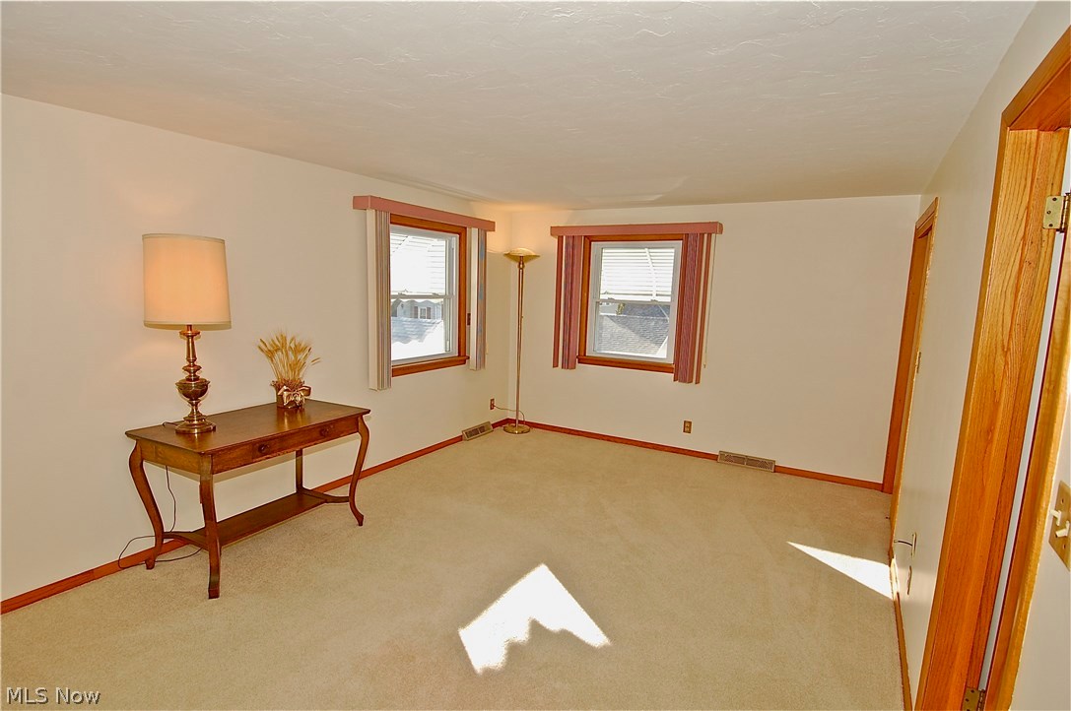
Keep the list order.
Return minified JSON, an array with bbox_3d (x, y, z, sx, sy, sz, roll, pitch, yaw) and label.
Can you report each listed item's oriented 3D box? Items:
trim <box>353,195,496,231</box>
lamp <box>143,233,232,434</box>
[{"bbox_3d":[-0.861,-1.170,4.518,0.179,0.092,1.520,7,9,31],"label":"trim"},{"bbox_3d":[-1.775,-0.099,2.755,0.378,1.003,0.378,7,9,31],"label":"lamp"}]

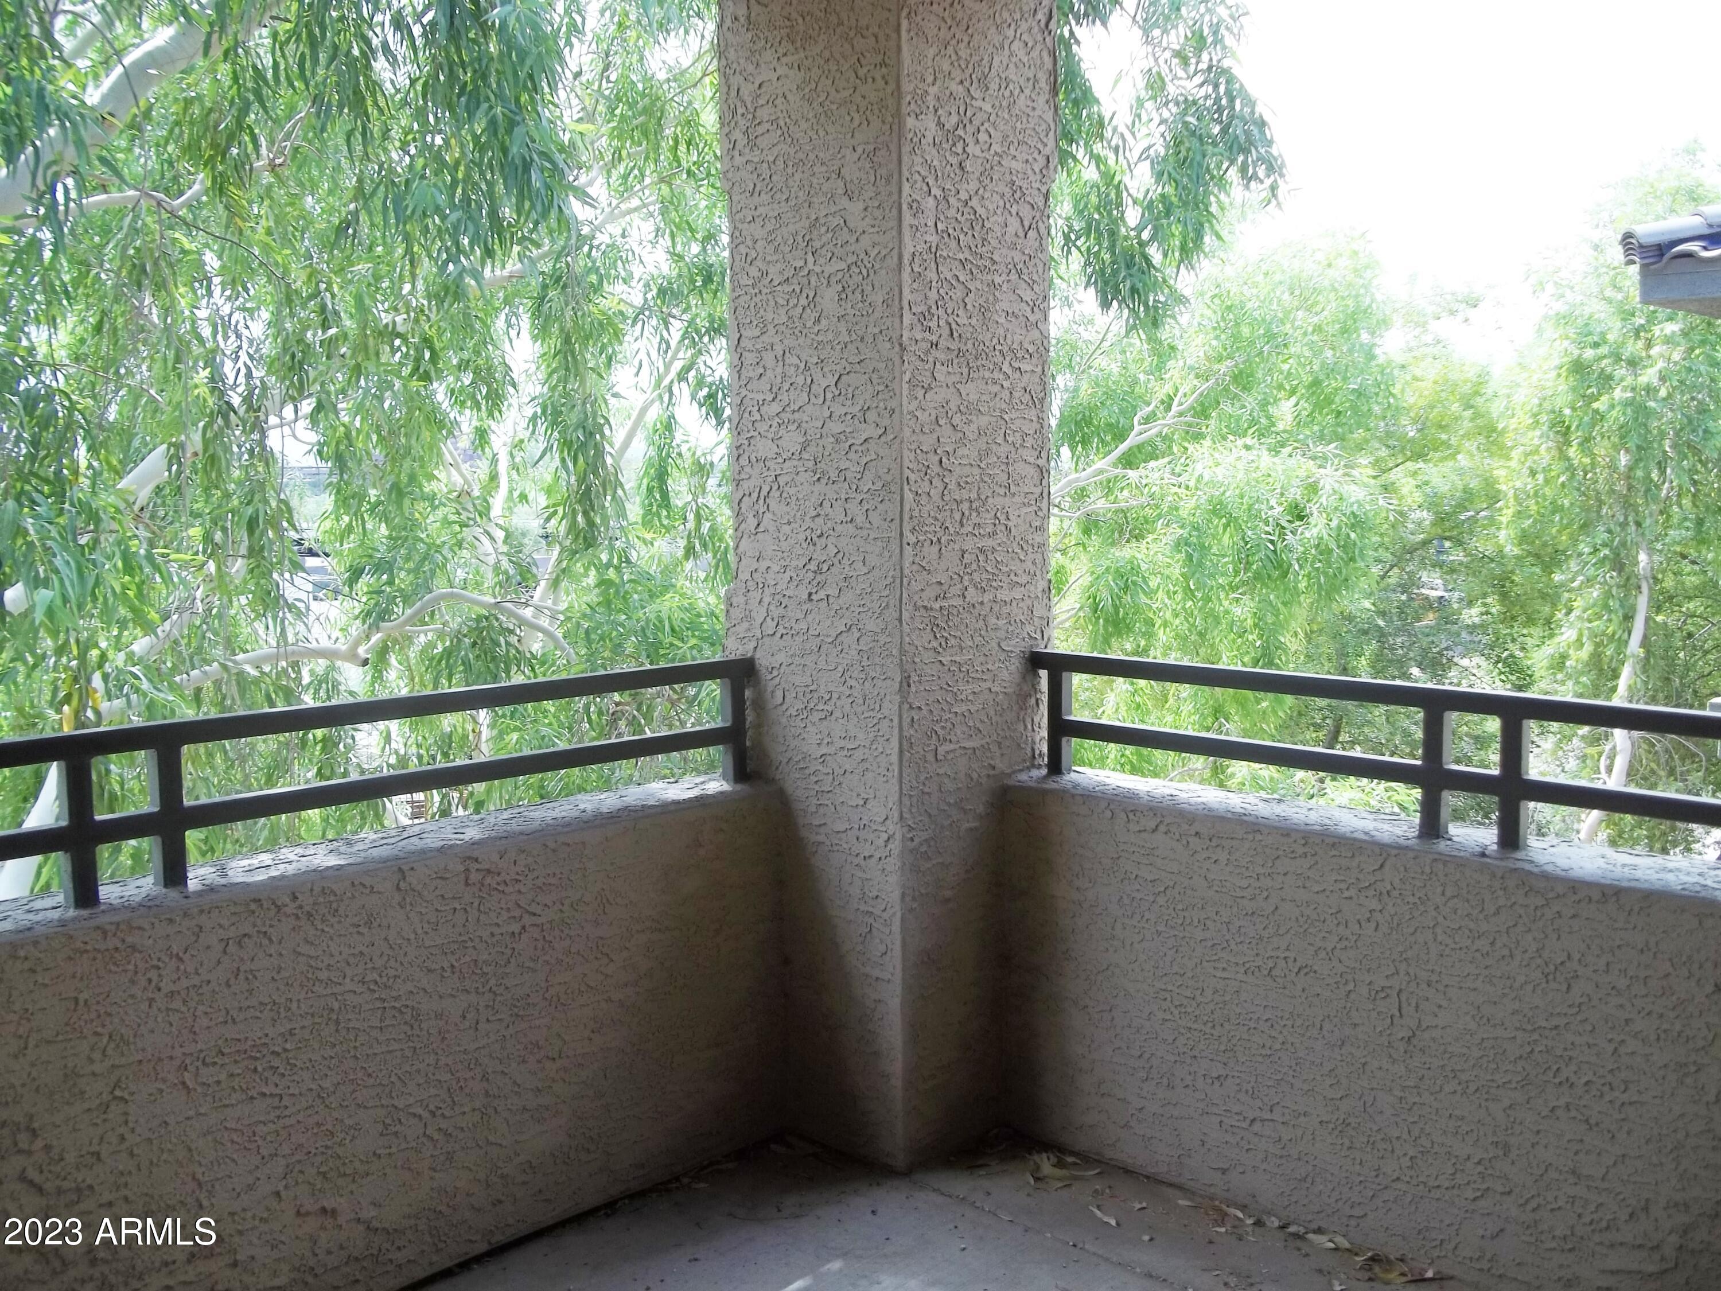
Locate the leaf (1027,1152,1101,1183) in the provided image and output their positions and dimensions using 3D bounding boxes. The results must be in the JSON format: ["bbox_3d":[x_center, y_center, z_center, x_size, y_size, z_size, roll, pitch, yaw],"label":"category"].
[{"bbox_3d":[0.423,1.081,3.312,0.145,0.030,0.100,-1,6,0],"label":"leaf"}]

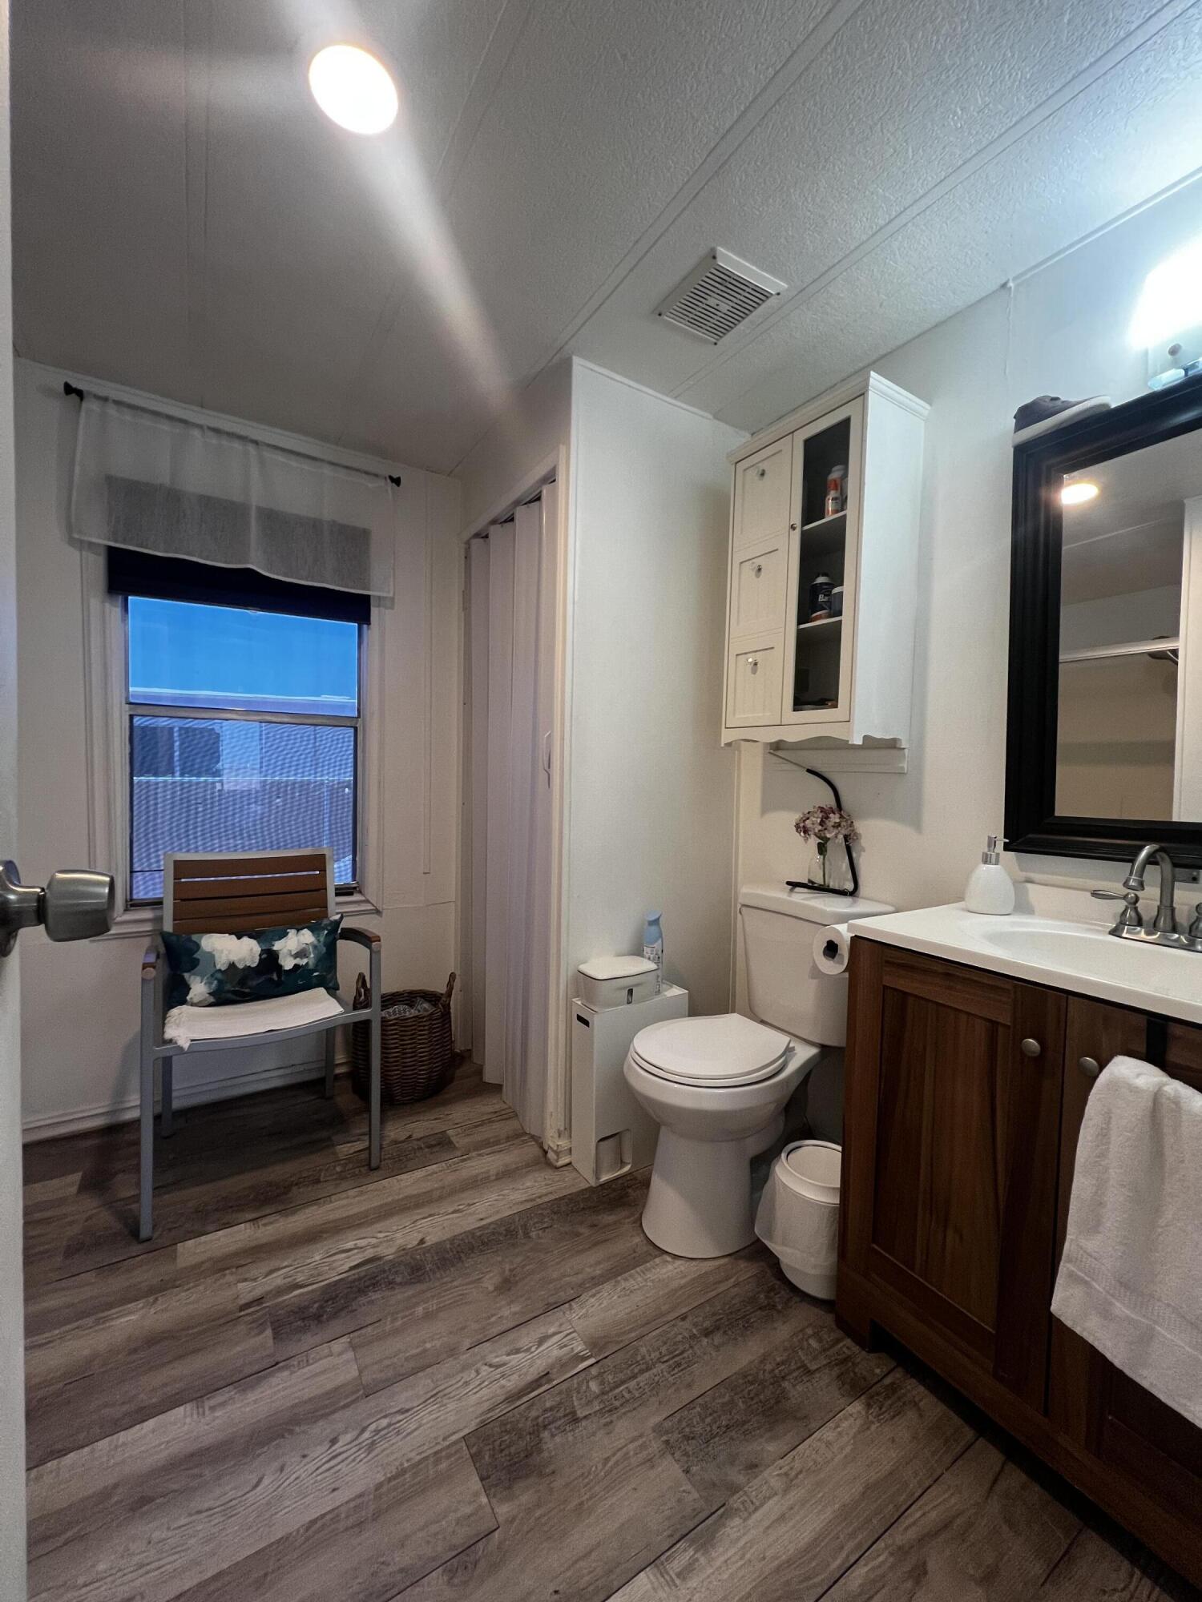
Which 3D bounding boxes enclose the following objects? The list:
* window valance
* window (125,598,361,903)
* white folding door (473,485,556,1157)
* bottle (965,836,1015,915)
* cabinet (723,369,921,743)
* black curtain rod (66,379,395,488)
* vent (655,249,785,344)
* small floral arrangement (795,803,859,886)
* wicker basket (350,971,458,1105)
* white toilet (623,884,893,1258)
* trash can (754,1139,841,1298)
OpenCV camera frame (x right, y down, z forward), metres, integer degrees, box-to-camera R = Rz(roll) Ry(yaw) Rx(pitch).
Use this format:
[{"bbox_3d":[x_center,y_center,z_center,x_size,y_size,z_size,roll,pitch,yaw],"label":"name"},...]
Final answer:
[{"bbox_3d":[-1.188,-0.996,2.045,0.953,0.445,0.060,0,3,-32],"label":"window valance"},{"bbox_3d":[-1.245,-0.198,2.155,0.722,1.097,0.070,0,3,-32],"label":"window"},{"bbox_3d":[-0.343,0.019,2.165,0.075,2.056,0.797,0,3,-32],"label":"white folding door"},{"bbox_3d":[0.895,0.170,1.380,0.088,0.170,0.082,1,2,-19],"label":"bottle"},{"bbox_3d":[0.598,-0.587,1.684,0.260,0.878,0.462,0,3,-34],"label":"cabinet"},{"bbox_3d":[-1.173,-1.226,2.034,0.993,0.035,0.075,0,3,-32],"label":"black curtain rod"},{"bbox_3d":[0.284,-1.214,1.468,0.215,0.030,0.234,0,3,-34],"label":"vent"},{"bbox_3d":[0.624,0.119,1.676,0.150,0.230,0.175,0,3,-34],"label":"small floral arrangement"},{"bbox_3d":[-0.730,0.845,2.251,0.375,0.400,0.370,0,3,-32],"label":"wicker basket"},{"bbox_3d":[0.376,0.687,1.635,0.664,0.820,0.416,0,3,-34],"label":"white toilet"},{"bbox_3d":[0.522,0.982,1.434,0.210,0.255,0.210,1,2,0],"label":"trash can"}]

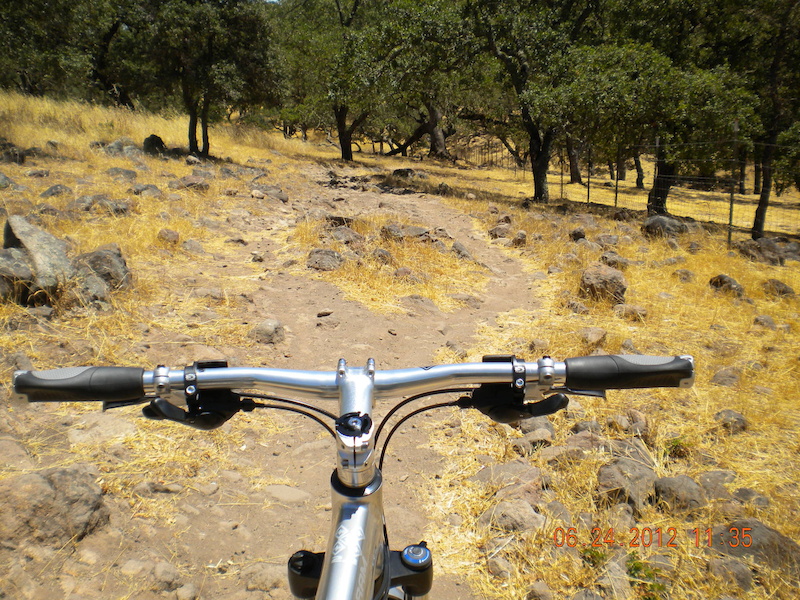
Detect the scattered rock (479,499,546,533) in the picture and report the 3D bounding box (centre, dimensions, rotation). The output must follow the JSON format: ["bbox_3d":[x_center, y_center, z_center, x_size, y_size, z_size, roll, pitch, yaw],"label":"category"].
[{"bbox_3d":[0.373,0.714,2.680,0.220,0.100,0.170,0,10,0],"label":"scattered rock"}]

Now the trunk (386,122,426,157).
[{"bbox_3d":[0.225,-5.556,28.000,1.380,1.170,0.800,-1,12,0],"label":"trunk"}]

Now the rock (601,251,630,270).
[{"bbox_3d":[2.214,-0.395,8.282,0.312,0.219,0.265,3,10,15],"label":"rock"}]

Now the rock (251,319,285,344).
[{"bbox_3d":[-0.866,0.214,5.330,0.224,0.179,0.202,-2,10,-9],"label":"rock"}]

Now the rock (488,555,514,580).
[{"bbox_3d":[0.292,0.773,2.335,0.076,0.072,0.065,1,10,8],"label":"rock"}]

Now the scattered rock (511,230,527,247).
[{"bbox_3d":[1.442,-0.738,9.783,0.175,0.210,0.167,1,10,8],"label":"scattered rock"}]

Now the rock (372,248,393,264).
[{"bbox_3d":[-0.180,-0.446,8.300,0.200,0.130,0.170,0,10,-1],"label":"rock"}]

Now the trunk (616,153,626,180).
[{"bbox_3d":[8.215,-4.951,30.000,0.380,1.080,0.360,0,10,0],"label":"trunk"}]

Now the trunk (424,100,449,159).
[{"bbox_3d":[1.489,-6.956,33.000,0.950,2.400,0.750,0,10,0],"label":"trunk"}]

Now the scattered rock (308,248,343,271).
[{"bbox_3d":[-0.756,-0.398,8.181,0.369,0.226,0.277,-1,10,-5],"label":"scattered rock"}]

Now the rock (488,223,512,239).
[{"bbox_3d":[1.318,-0.899,10.613,0.315,0.212,0.252,1,10,7],"label":"rock"}]

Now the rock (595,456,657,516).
[{"bbox_3d":[0.801,0.656,2.860,0.210,0.135,0.190,3,10,16],"label":"rock"}]

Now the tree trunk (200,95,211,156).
[{"bbox_3d":[-4.809,-4.314,20.000,0.250,1.530,0.220,-1,12,0],"label":"tree trunk"}]

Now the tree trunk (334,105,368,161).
[{"bbox_3d":[-1.469,-5.073,24.500,1.000,1.700,0.600,-1,10,-3],"label":"tree trunk"}]

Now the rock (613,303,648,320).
[{"bbox_3d":[1.713,0.090,6.013,0.268,0.145,0.201,3,10,16],"label":"rock"}]

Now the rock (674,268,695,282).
[{"bbox_3d":[2.418,-0.209,6.900,0.190,0.100,0.150,-1,12,0],"label":"rock"}]

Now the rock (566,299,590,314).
[{"bbox_3d":[1.247,0.045,5.650,0.170,0.090,0.130,-1,12,0],"label":"rock"}]

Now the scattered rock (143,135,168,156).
[{"bbox_3d":[-6.525,-4.133,21.500,0.620,0.500,0.500,-3,10,-16],"label":"scattered rock"}]

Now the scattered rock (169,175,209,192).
[{"bbox_3d":[-3.802,-2.098,14.577,0.739,0.337,0.554,-3,10,-14],"label":"scattered rock"}]

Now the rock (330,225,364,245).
[{"bbox_3d":[-0.552,-0.688,8.500,0.360,0.180,0.290,0,10,0],"label":"rock"}]

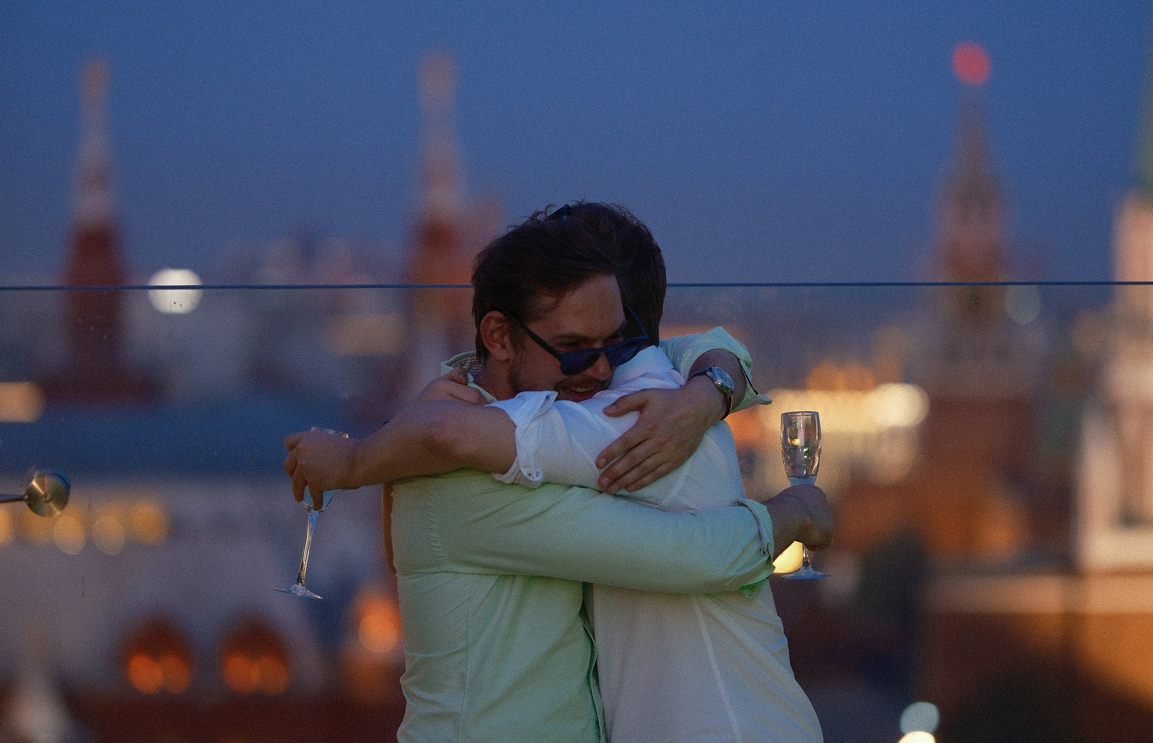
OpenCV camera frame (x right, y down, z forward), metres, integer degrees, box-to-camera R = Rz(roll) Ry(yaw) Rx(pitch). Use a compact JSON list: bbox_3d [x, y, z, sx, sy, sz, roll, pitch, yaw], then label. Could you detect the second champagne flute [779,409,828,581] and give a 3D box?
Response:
[{"bbox_3d":[0.287,0.156,6.850,0.063,0.212,0.063,-3,1,0],"label":"second champagne flute"}]

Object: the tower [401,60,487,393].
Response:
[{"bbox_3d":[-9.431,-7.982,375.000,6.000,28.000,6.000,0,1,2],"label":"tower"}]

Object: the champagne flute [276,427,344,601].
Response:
[{"bbox_3d":[-0.329,0.179,6.820,0.063,0.212,0.063,11,1,0],"label":"champagne flute"}]

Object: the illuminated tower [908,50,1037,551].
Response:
[{"bbox_3d":[51.612,-6.502,705.000,16.000,70.000,16.000,0,1,2],"label":"illuminated tower"}]

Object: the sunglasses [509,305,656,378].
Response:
[{"bbox_3d":[-0.008,-0.058,6.907,0.143,0.048,0.145,-11,39,-39],"label":"sunglasses"}]

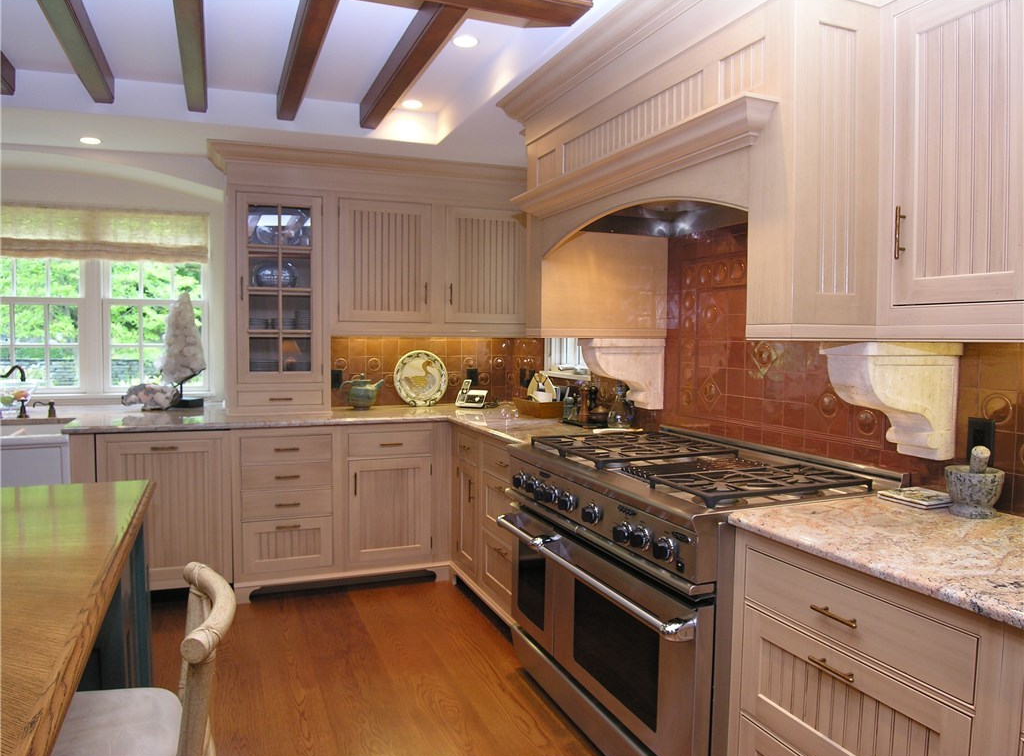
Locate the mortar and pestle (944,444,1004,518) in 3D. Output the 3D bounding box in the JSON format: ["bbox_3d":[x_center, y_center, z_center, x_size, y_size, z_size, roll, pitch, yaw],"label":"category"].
[{"bbox_3d":[1.145,0.255,1.761,0.128,0.165,0.128,0,3,-23],"label":"mortar and pestle"}]

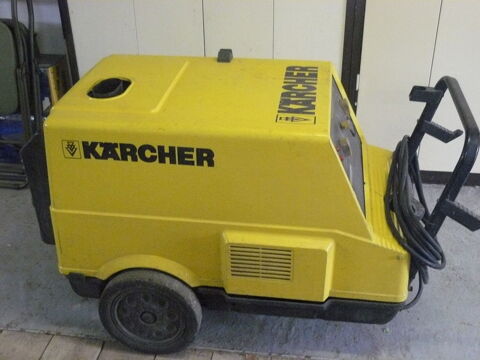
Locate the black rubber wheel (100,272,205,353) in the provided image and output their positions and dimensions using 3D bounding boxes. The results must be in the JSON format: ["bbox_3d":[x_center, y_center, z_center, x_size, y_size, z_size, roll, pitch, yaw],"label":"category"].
[{"bbox_3d":[-0.273,0.400,1.775,0.309,0.309,0.070,4,29,7],"label":"black rubber wheel"}]

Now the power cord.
[{"bbox_3d":[0.506,0.131,1.762,0.175,0.381,0.556,4,29,7],"label":"power cord"}]

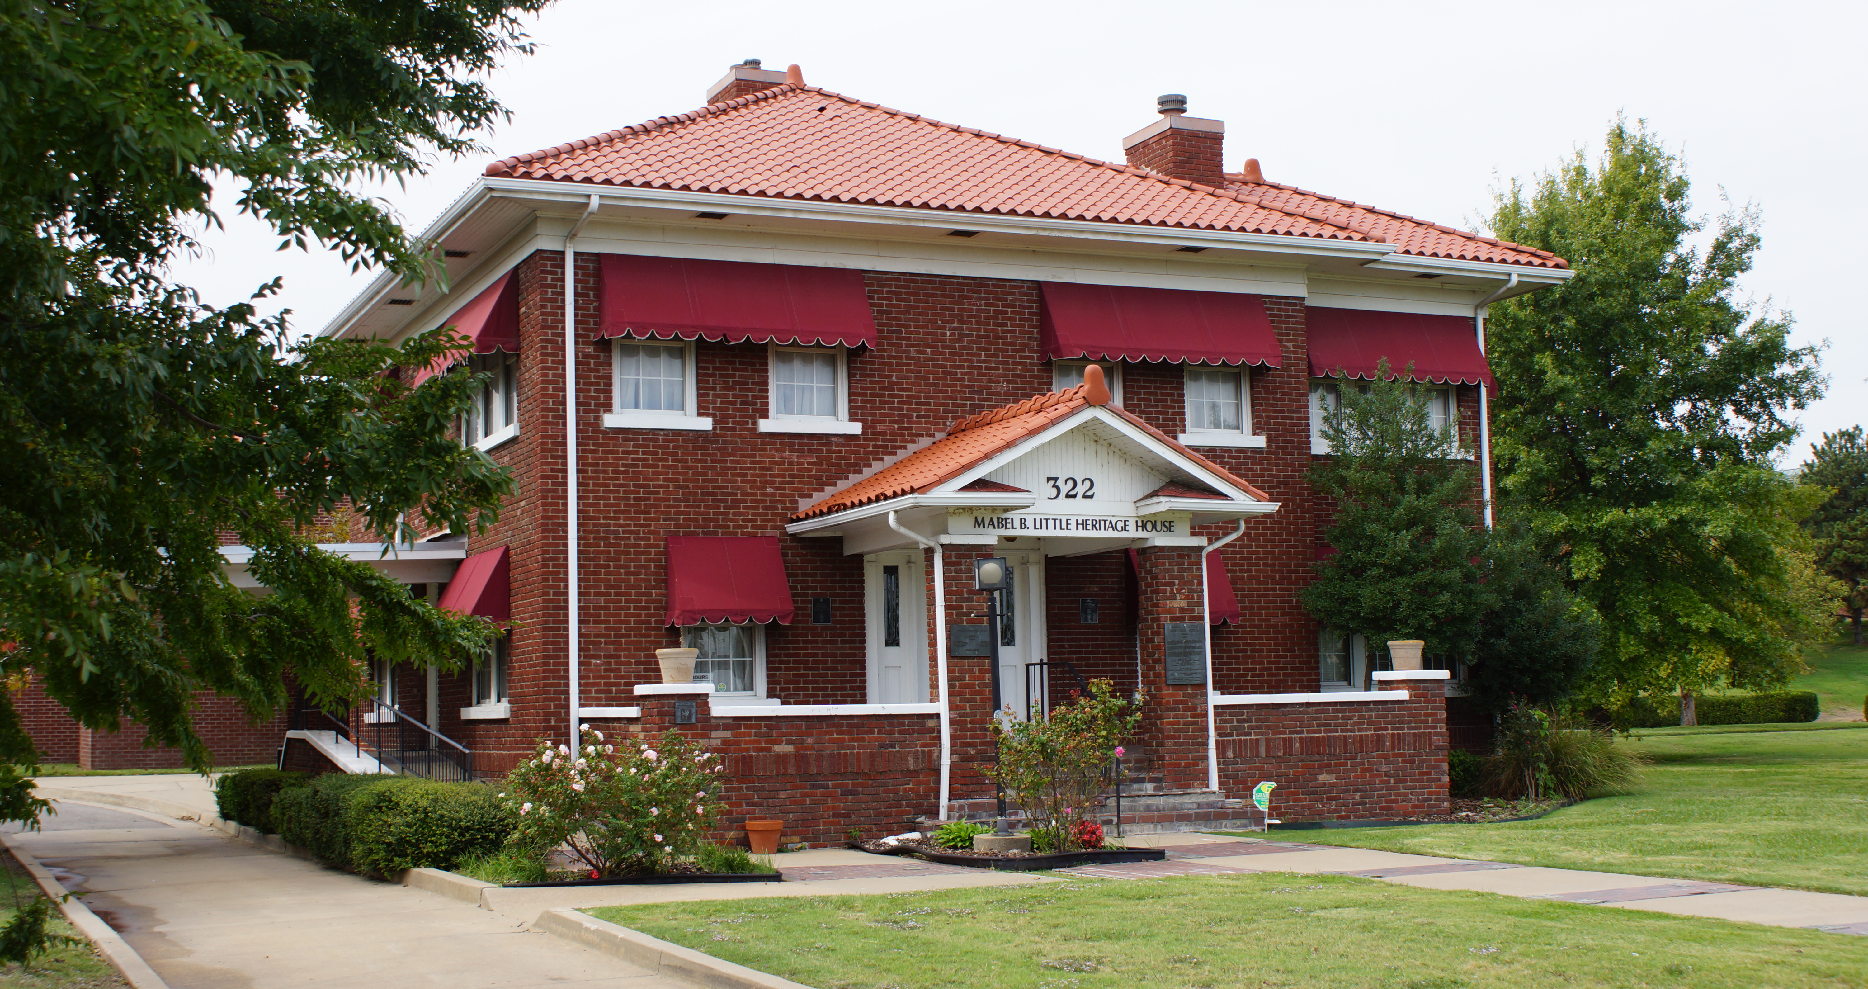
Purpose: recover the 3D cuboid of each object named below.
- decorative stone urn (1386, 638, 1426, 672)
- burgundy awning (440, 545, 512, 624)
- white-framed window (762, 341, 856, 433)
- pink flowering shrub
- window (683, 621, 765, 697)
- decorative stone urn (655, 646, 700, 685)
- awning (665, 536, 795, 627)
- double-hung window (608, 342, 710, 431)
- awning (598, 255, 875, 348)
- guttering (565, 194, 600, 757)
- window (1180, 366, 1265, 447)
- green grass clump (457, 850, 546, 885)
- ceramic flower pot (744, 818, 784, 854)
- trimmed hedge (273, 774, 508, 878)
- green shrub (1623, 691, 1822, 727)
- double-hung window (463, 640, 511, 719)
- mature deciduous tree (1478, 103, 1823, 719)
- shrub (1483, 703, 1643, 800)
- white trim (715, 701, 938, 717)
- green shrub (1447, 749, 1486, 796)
[{"bbox_3d":[5.090,1.728,23.398,0.410,0.335,0.410,-1,-5,0],"label":"decorative stone urn"},{"bbox_3d":[-5.089,1.057,23.851,0.420,0.860,1.960,1,-6,-25],"label":"burgundy awning"},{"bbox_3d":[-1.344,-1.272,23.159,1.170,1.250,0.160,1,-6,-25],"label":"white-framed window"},{"bbox_3d":[-2.643,2.507,17.818,1.740,1.220,1.500,-2,-6,0],"label":"pink flowering shrub"},{"bbox_3d":[-2.176,1.357,22.500,0.920,1.510,0.120,1,-6,-24],"label":"window"},{"bbox_3d":[-2.394,1.591,20.335,0.430,0.330,0.430,-2,-6,0],"label":"decorative stone urn"},{"bbox_3d":[-2.086,0.887,22.306,1.230,0.930,0.430,1,-6,-24],"label":"awning"},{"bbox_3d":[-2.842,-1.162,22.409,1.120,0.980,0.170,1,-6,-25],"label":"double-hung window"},{"bbox_3d":[-2.023,-2.011,22.766,2.930,0.940,0.440,1,-6,-25],"label":"awning"},{"bbox_3d":[-3.444,0.123,21.579,0.120,6.090,1.020,1,-6,-25],"label":"guttering"},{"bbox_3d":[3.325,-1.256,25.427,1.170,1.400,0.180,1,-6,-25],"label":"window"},{"bbox_3d":[-3.350,2.893,16.931,0.640,0.230,0.500,1,-6,-25],"label":"green grass clump"},{"bbox_3d":[-1.512,3.045,19.462,0.345,0.310,0.345,-1,-5,0],"label":"ceramic flower pot"},{"bbox_3d":[-5.427,3.149,21.496,1.170,0.790,6.000,1,-6,-25],"label":"trimmed hedge"},{"bbox_3d":[19.021,5.268,52.916,5.900,0.730,1.000,1,-6,-25],"label":"green shrub"},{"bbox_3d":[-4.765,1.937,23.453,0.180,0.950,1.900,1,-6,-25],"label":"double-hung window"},{"bbox_3d":[17.445,-1.745,53.000,8.554,14.732,8.554,1,-6,-24],"label":"mature deciduous tree"},{"bbox_3d":[7.392,3.035,25.843,1.880,1.052,1.650,1,-6,-24],"label":"shrub"},{"bbox_3d":[-1.013,1.989,20.132,2.280,0.097,0.320,1,-6,-24],"label":"white trim"},{"bbox_3d":[6.014,3.310,25.809,0.770,0.560,0.750,1,-6,-25],"label":"green shrub"}]

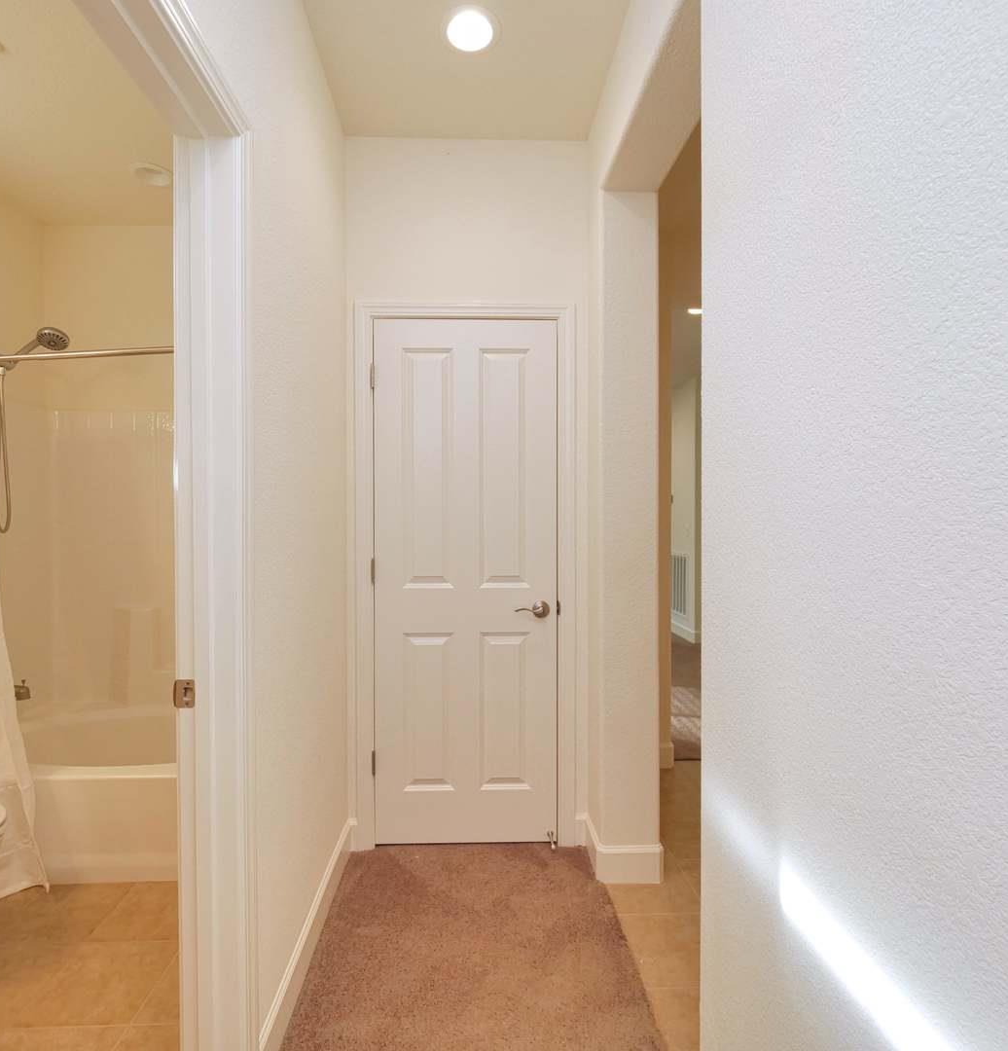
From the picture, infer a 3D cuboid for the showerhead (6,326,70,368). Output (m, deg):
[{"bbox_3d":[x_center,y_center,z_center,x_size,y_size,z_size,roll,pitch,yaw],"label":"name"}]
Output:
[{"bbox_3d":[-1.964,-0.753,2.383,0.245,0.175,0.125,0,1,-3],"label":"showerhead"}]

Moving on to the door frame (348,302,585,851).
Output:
[{"bbox_3d":[-0.148,0.198,2.240,0.870,2.125,0.125,0,1,-3],"label":"door frame"}]

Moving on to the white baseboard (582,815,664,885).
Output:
[{"bbox_3d":[0.436,1.189,2.106,0.242,0.143,0.255,0,1,-3],"label":"white baseboard"}]

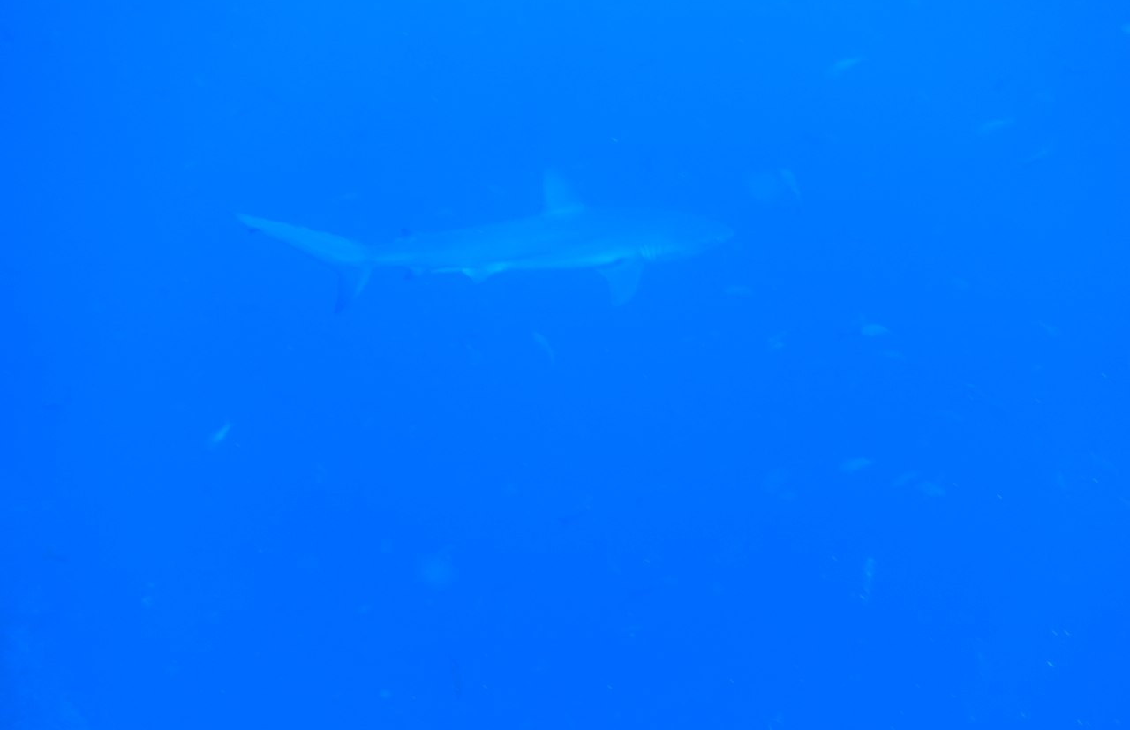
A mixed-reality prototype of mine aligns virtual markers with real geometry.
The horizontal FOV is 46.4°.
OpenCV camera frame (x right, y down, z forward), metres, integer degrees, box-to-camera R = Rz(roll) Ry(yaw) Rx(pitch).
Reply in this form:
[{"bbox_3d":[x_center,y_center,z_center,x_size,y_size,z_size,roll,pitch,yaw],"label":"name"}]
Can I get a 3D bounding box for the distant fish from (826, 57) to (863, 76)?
[{"bbox_3d":[1.340,-1.431,6.300,0.209,0.055,0.031,-23,4,6],"label":"distant fish"}]

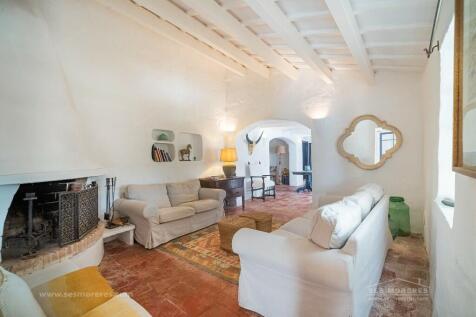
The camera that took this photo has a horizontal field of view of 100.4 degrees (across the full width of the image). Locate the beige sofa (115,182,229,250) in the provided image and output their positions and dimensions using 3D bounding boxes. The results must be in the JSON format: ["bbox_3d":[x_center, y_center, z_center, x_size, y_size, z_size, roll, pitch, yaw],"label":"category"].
[{"bbox_3d":[-1.137,0.843,3.683,0.890,0.850,1.790,-1,-1,35],"label":"beige sofa"}]

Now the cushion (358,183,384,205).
[{"bbox_3d":[1.602,0.577,2.480,0.210,0.440,0.560,17,10,40],"label":"cushion"}]

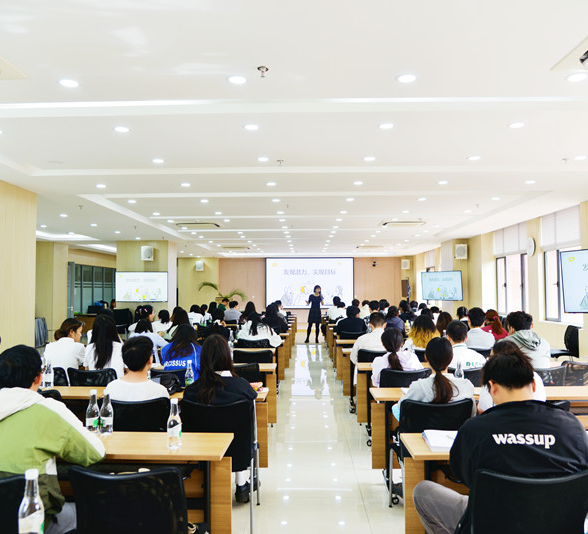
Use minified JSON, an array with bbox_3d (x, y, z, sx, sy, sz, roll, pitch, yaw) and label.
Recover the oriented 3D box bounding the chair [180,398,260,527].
[{"bbox_3d":[-0.447,1.223,3.429,0.470,0.870,0.610,0,-3,1],"label":"chair"}]

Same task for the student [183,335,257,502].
[{"bbox_3d":[-0.464,1.053,3.566,0.470,1.229,0.850,0,-2,1],"label":"student"}]

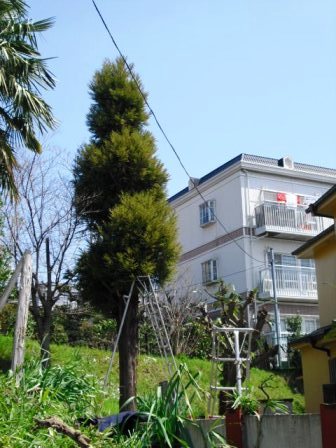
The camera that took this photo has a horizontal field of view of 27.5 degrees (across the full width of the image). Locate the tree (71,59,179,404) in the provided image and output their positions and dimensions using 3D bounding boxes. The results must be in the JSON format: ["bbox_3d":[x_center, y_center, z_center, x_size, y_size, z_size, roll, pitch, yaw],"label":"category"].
[{"bbox_3d":[-0.762,-0.036,12.893,1.950,6.872,1.900,-1,-16,0],"label":"tree"}]

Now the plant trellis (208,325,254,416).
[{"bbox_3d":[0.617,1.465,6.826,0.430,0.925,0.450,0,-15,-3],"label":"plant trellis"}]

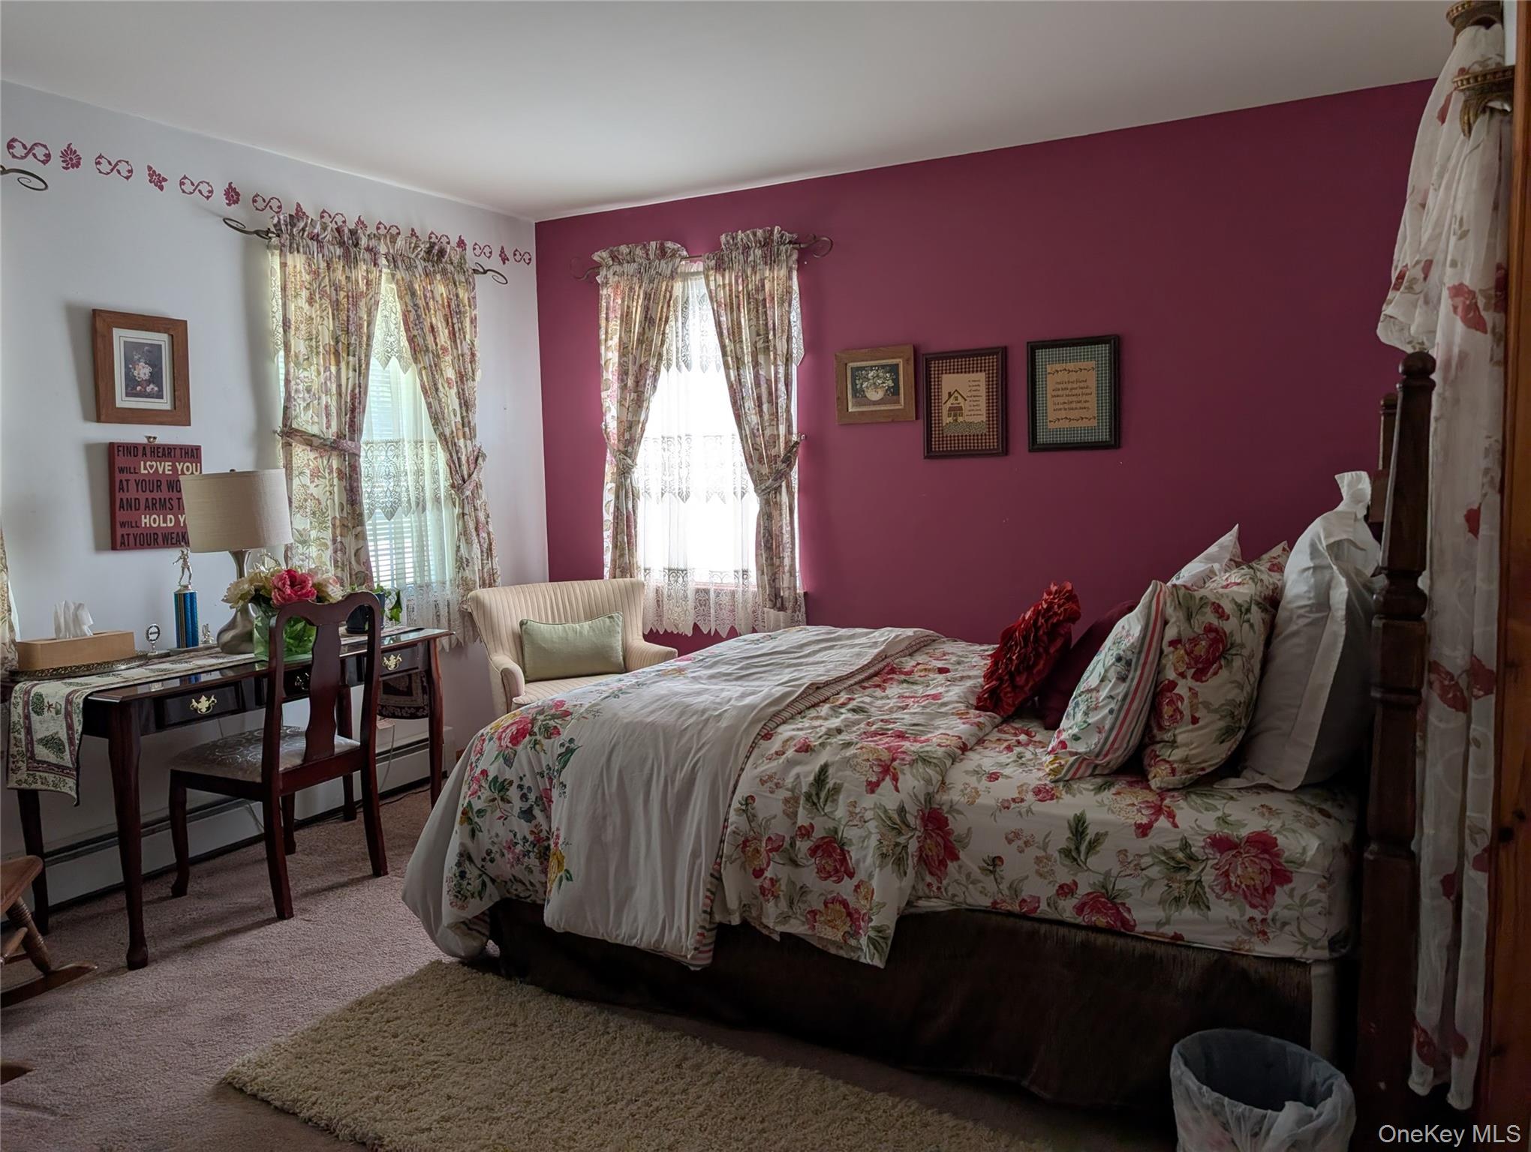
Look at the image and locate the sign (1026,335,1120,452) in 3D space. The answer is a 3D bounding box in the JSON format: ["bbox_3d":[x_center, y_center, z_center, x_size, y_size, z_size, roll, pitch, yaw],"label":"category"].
[{"bbox_3d":[1.111,-0.657,3.855,0.334,0.399,0.025,3,7,30],"label":"sign"}]

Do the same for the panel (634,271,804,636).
[{"bbox_3d":[-0.276,-0.557,4.650,0.920,1.608,0.120,3,7,30],"label":"panel"}]

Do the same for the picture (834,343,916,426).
[{"bbox_3d":[0.433,-0.756,4.236,0.339,0.288,0.025,3,7,30],"label":"picture"}]

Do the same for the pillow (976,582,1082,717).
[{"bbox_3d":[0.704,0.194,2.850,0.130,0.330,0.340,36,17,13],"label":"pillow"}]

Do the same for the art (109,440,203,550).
[{"bbox_3d":[-2.033,-0.271,3.571,0.035,0.344,0.302,3,7,30],"label":"art"}]

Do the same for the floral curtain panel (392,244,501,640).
[{"bbox_3d":[-1.366,-0.590,4.583,0.123,1.624,0.478,3,7,30],"label":"floral curtain panel"}]

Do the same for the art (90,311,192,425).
[{"bbox_3d":[-2.053,-0.679,3.514,0.023,0.360,0.303,3,7,30],"label":"art"}]

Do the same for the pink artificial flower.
[{"bbox_3d":[-1.489,0.038,3.351,0.145,0.125,0.120,-4,7,-24],"label":"pink artificial flower"}]

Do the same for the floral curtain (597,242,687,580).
[{"bbox_3d":[-0.548,-0.672,4.814,0.471,1.604,0.123,3,7,30],"label":"floral curtain"}]

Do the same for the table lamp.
[{"bbox_3d":[-1.730,-0.055,3.488,0.306,0.607,0.306,3,7,30],"label":"table lamp"}]

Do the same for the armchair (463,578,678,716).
[{"bbox_3d":[-0.730,0.473,4.327,0.750,0.820,0.700,-4,7,-28],"label":"armchair"}]

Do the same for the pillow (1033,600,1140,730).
[{"bbox_3d":[0.901,0.199,2.779,0.130,0.410,0.430,36,21,19],"label":"pillow"}]

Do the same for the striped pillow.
[{"bbox_3d":[0.825,0.210,2.476,0.160,0.470,0.580,31,18,20],"label":"striped pillow"}]

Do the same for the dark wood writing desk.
[{"bbox_3d":[-1.665,0.629,3.515,0.580,0.753,1.198,3,7,30],"label":"dark wood writing desk"}]

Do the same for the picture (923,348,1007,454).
[{"bbox_3d":[0.755,-0.656,4.061,0.332,0.404,0.025,3,7,30],"label":"picture"}]

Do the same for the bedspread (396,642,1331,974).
[{"bbox_3d":[0.459,0.583,3.047,2.120,0.620,1.700,3,7,28],"label":"bedspread"}]

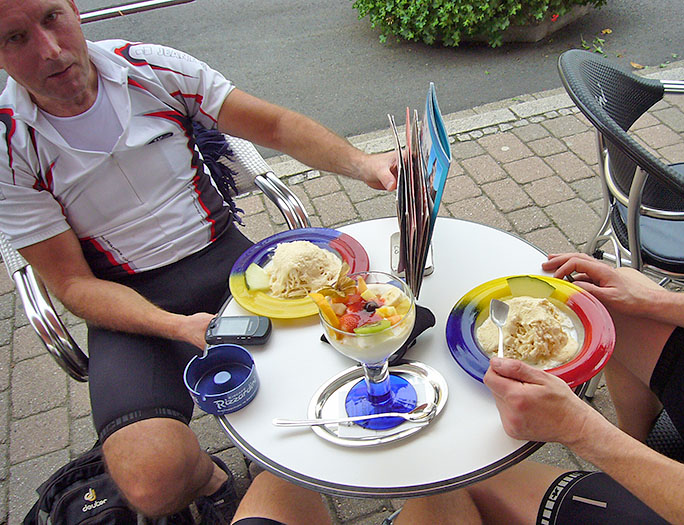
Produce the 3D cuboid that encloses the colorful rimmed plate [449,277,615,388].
[{"bbox_3d":[0.273,0.107,0.831,0.234,0.030,0.234,-7,37,6],"label":"colorful rimmed plate"}]

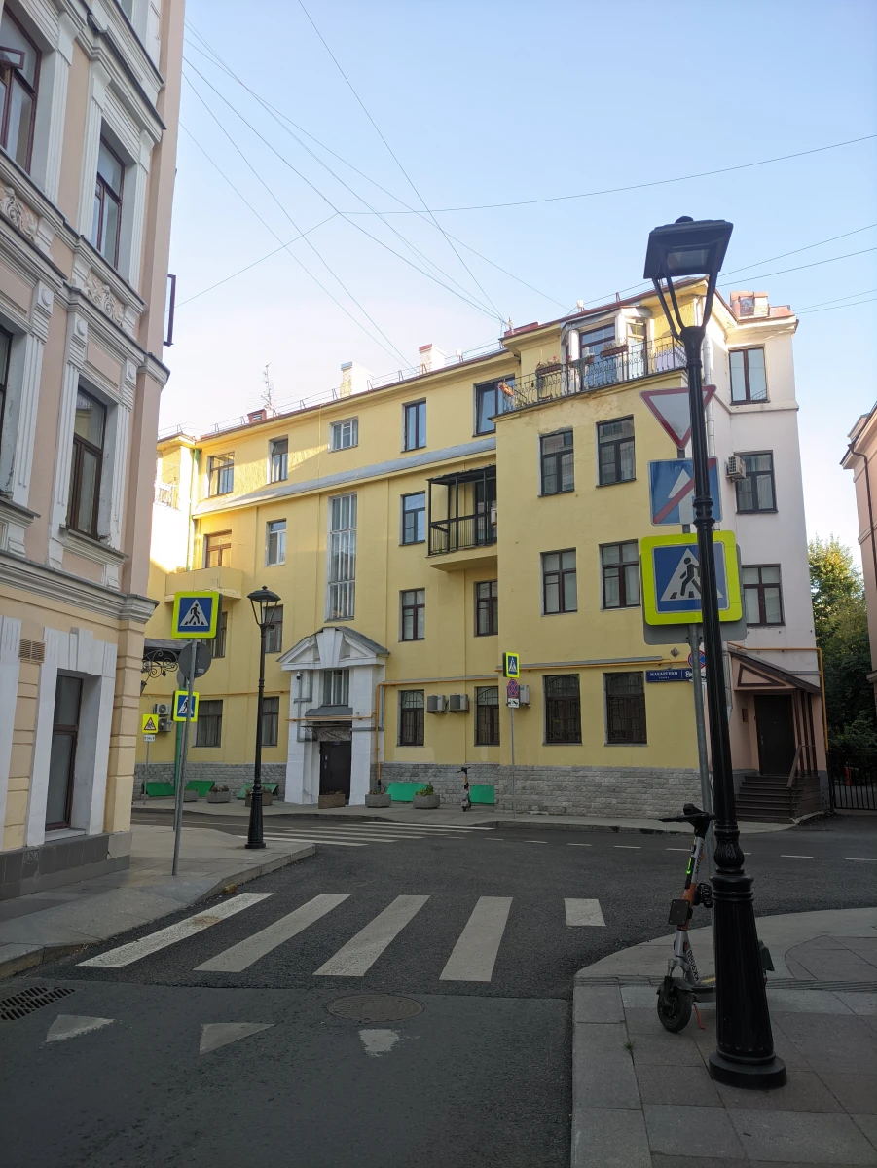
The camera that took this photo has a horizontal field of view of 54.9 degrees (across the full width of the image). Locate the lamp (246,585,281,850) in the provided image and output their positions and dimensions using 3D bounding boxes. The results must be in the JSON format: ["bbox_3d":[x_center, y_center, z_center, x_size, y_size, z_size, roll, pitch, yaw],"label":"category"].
[{"bbox_3d":[-3.288,2.370,15.663,0.480,4.780,0.480,-6,-13,27],"label":"lamp"}]

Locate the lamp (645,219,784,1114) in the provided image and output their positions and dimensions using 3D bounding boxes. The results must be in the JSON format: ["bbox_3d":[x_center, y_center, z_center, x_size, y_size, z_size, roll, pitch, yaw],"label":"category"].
[{"bbox_3d":[1.547,0.115,4.735,0.480,4.840,0.480,-2,-12,10],"label":"lamp"}]

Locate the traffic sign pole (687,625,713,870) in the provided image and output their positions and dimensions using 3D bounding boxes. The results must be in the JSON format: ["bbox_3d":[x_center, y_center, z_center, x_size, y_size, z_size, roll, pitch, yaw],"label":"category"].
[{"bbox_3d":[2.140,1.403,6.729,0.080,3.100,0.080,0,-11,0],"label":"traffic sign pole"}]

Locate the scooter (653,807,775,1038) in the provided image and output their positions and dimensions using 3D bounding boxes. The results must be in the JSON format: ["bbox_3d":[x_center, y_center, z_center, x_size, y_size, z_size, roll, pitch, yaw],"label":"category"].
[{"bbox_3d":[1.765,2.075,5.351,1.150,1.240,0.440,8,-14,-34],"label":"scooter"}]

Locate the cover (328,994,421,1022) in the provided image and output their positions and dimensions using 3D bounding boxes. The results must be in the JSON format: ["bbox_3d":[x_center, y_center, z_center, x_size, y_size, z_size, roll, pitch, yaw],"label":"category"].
[{"bbox_3d":[-0.431,2.890,5.741,0.650,0.030,0.650,0,-11,0],"label":"cover"}]

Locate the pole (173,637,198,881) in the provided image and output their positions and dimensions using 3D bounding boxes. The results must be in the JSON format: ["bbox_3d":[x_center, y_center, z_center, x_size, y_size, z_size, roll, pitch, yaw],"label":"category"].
[{"bbox_3d":[-3.630,2.296,11.996,0.080,3.500,0.080,0,-11,0],"label":"pole"}]

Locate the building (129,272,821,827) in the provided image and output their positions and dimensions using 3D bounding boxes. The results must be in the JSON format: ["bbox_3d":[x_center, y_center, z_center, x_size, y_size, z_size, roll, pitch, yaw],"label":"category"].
[{"bbox_3d":[-0.365,0.878,34.011,29.000,14.900,12.700,-7,-13,32],"label":"building"}]

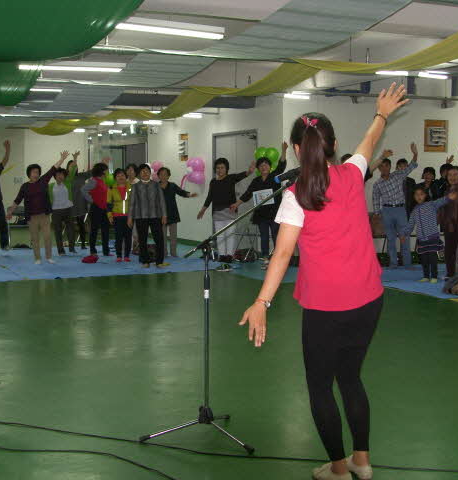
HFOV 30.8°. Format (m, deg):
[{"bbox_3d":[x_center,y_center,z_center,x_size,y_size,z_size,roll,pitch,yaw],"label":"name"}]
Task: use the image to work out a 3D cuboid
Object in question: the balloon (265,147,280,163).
[{"bbox_3d":[0.753,-1.488,14.400,0.235,0.250,0.235,0,4,3],"label":"balloon"}]

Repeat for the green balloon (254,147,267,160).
[{"bbox_3d":[0.545,-1.497,14.400,0.235,0.250,0.235,0,4,2],"label":"green balloon"}]

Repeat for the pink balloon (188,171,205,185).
[{"bbox_3d":[-0.648,-1.247,16.600,0.320,0.260,0.290,0,4,-2],"label":"pink balloon"}]

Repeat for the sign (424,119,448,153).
[{"bbox_3d":[3.785,-1.898,15.200,0.500,0.590,0.050,-2,5,-24],"label":"sign"}]

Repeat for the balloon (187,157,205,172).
[{"bbox_3d":[-0.648,-1.510,16.600,0.320,0.280,0.290,0,4,-2],"label":"balloon"}]

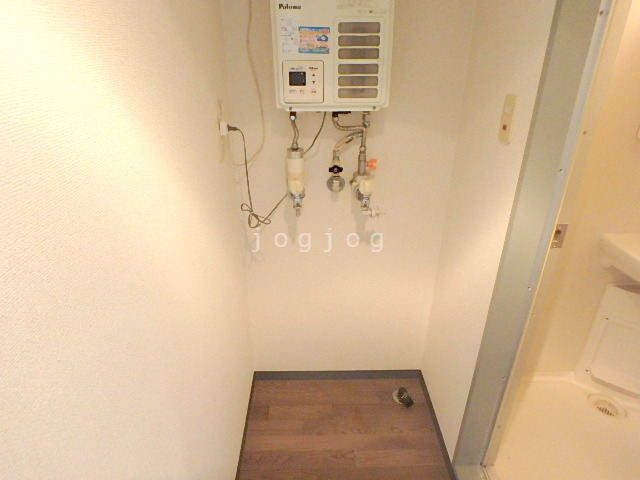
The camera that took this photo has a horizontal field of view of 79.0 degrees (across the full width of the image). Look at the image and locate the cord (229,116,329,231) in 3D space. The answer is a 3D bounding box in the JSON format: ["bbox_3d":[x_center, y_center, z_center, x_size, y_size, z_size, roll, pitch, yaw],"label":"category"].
[{"bbox_3d":[-0.132,-0.231,1.338,0.310,0.410,0.130,0,25,-1],"label":"cord"}]

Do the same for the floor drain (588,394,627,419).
[{"bbox_3d":[1.311,0.768,1.774,0.143,0.020,0.143,0,25,-1],"label":"floor drain"}]

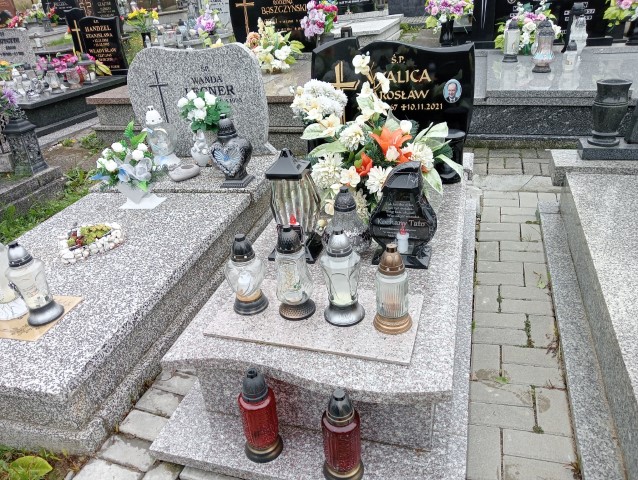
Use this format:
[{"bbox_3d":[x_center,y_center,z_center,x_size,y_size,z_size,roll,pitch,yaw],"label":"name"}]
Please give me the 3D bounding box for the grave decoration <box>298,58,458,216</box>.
[{"bbox_3d":[0.254,-0.441,2.295,0.680,0.640,0.450,3,29,17],"label":"grave decoration"}]

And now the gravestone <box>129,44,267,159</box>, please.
[{"bbox_3d":[-0.740,-0.871,3.260,0.893,0.681,0.080,1,28,17],"label":"gravestone"}]

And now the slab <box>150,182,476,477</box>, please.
[{"bbox_3d":[0.157,0.145,2.067,0.891,0.324,1.716,4,29,16],"label":"slab"}]

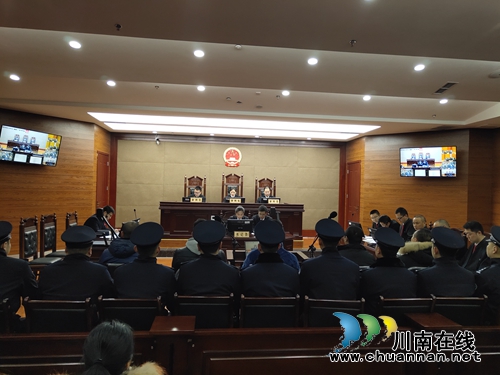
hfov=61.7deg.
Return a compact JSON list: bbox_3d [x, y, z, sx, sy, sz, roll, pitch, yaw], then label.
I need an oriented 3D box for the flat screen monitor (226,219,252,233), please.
[{"bbox_3d":[-0.175,0.771,7.900,0.480,0.340,0.170,1,0,-7],"label":"flat screen monitor"}]

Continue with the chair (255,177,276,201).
[{"bbox_3d":[0.432,0.526,11.450,0.620,1.560,0.620,1,0,-7],"label":"chair"}]

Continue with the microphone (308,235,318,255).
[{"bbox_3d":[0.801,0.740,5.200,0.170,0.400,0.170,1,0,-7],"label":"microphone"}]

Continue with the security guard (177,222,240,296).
[{"bbox_3d":[-0.350,0.943,3.569,0.530,1.350,0.780,1,0,-6],"label":"security guard"}]

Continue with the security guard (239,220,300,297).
[{"bbox_3d":[0.141,0.946,3.619,0.500,1.365,0.780,1,0,-6],"label":"security guard"}]

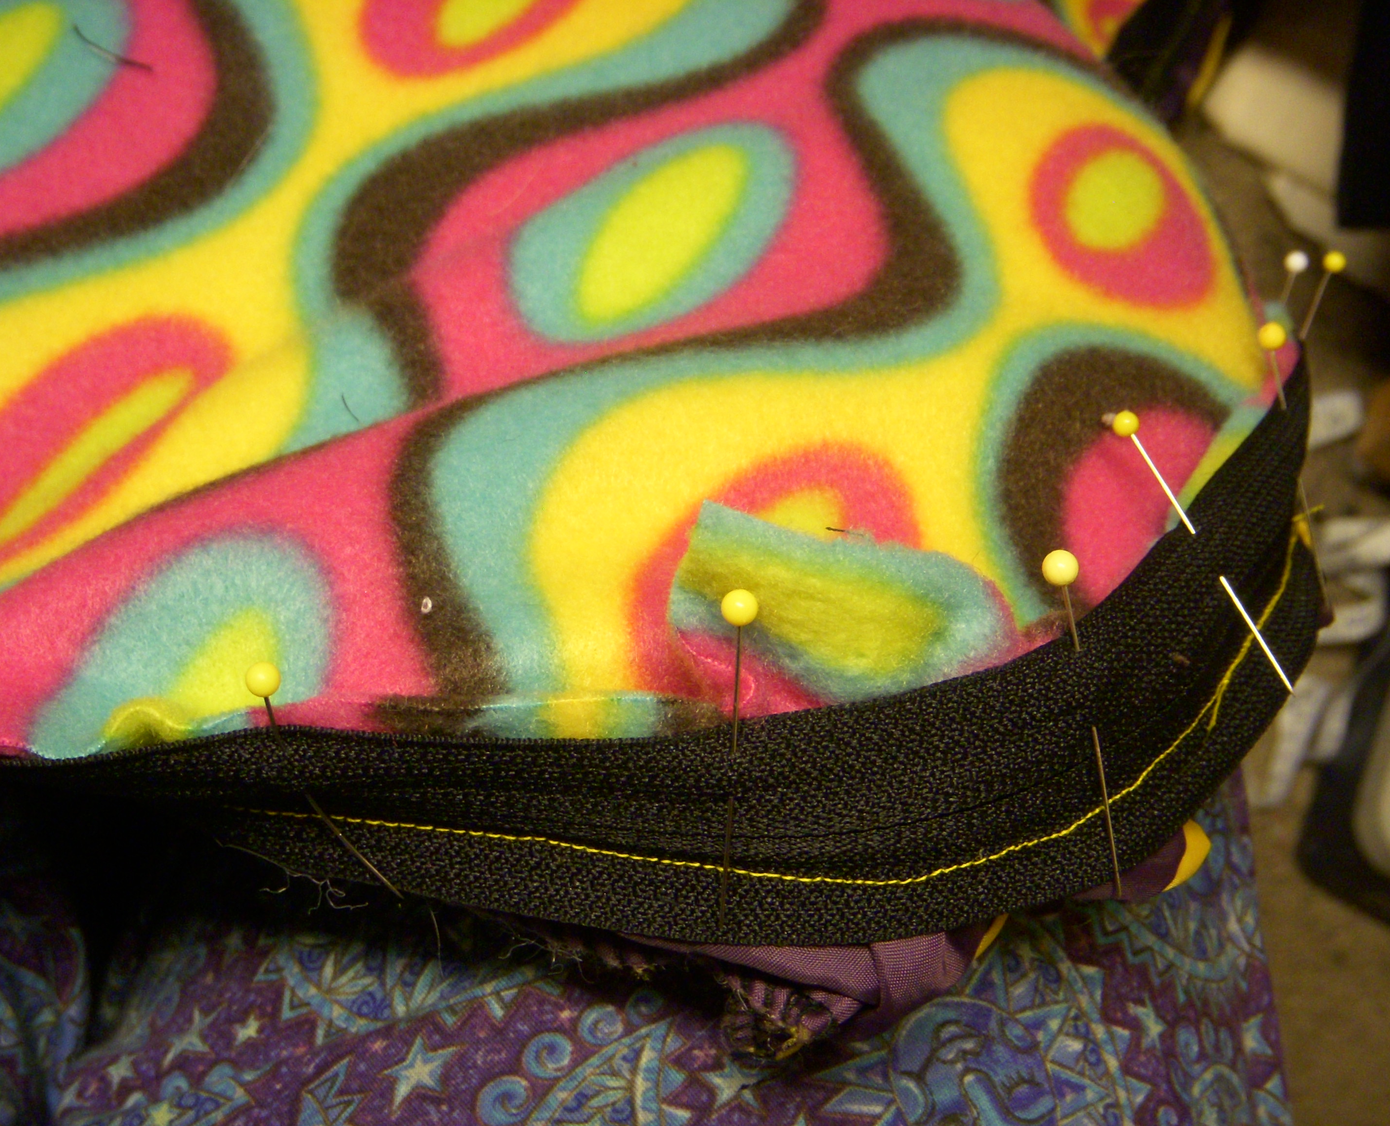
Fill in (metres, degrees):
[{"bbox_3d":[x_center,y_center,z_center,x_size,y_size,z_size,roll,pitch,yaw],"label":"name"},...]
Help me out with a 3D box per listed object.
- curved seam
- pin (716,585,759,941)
[{"bbox_3d":[0.013,0.018,0.380,0.146,0.018,0.066,0,46,0],"label":"curved seam"},{"bbox_3d":[0.004,0.024,0.360,0.005,0.005,0.044,3,72,1],"label":"pin"}]

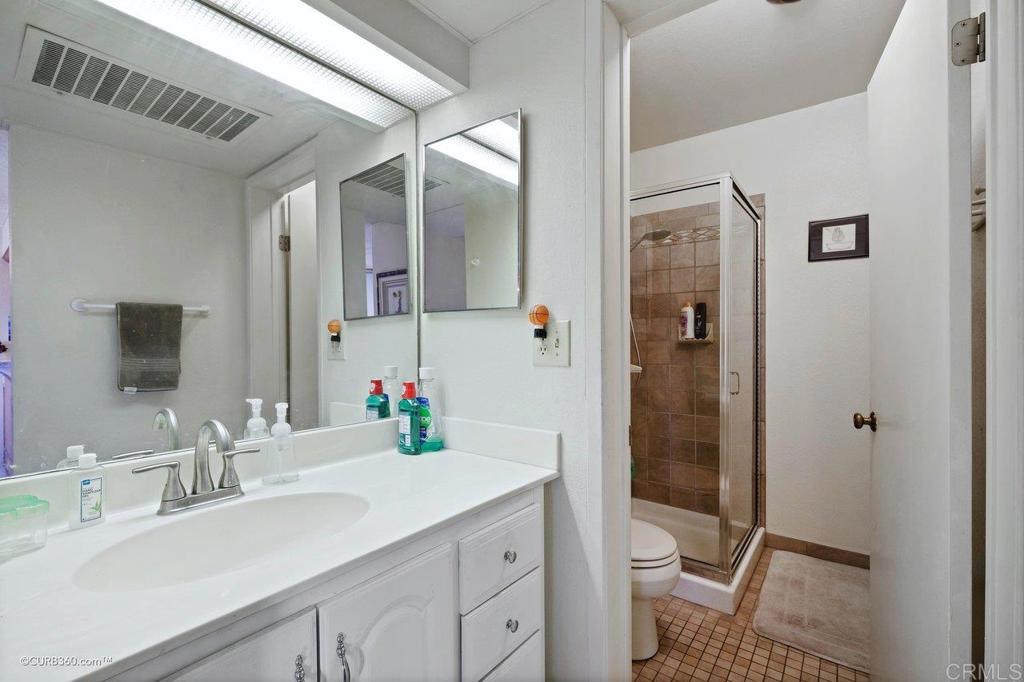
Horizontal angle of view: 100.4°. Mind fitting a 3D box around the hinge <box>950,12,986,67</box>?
[{"bbox_3d":[0.855,-0.565,0.800,0.050,0.088,0.020,0,-1,29],"label":"hinge"}]

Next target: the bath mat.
[{"bbox_3d":[1.443,1.183,1.939,0.530,0.020,0.860,0,-1,35],"label":"bath mat"}]

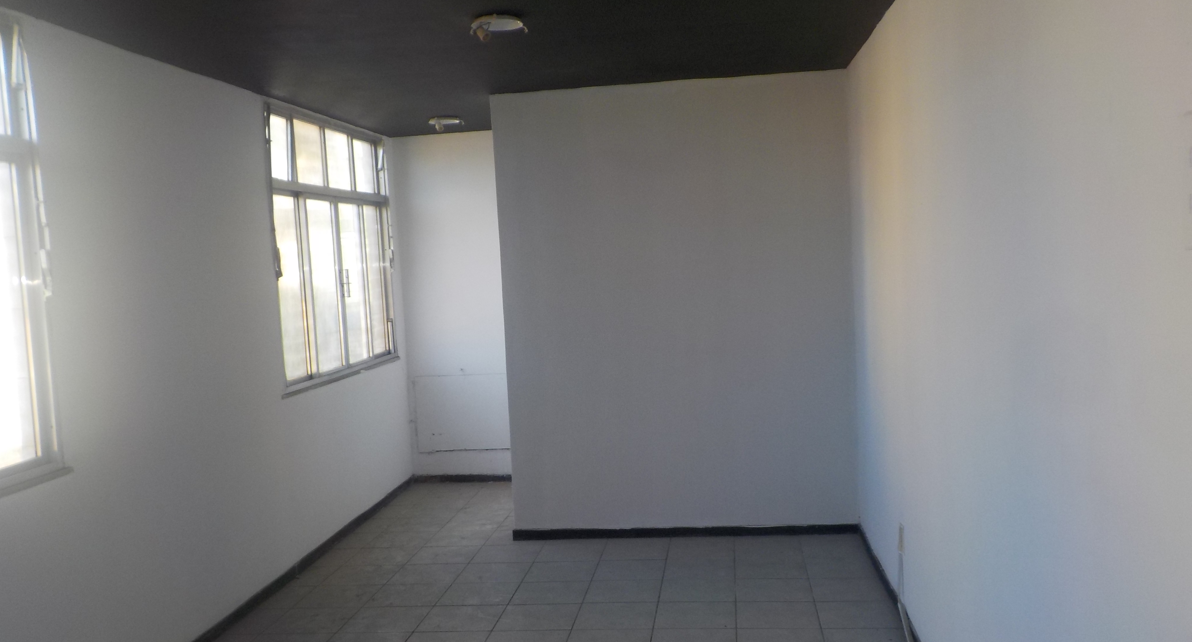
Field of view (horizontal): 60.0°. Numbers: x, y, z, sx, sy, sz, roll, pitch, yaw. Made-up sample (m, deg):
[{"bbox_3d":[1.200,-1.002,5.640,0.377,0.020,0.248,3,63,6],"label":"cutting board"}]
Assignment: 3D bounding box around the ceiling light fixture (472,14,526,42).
[{"bbox_3d":[-0.372,-1.108,3.928,0.205,0.076,0.200,-3,4,7],"label":"ceiling light fixture"}]

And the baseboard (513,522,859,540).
[{"bbox_3d":[0.481,1.176,5.753,1.920,0.062,0.018,-3,4,7],"label":"baseboard"}]

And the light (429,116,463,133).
[{"bbox_3d":[-0.957,-1.244,6.558,0.205,0.076,0.200,-3,4,7],"label":"light"}]

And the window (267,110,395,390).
[{"bbox_3d":[-1.573,-0.432,6.282,0.100,1.468,1.831,-3,4,7],"label":"window"}]

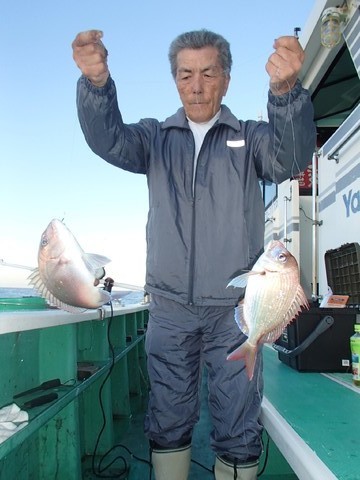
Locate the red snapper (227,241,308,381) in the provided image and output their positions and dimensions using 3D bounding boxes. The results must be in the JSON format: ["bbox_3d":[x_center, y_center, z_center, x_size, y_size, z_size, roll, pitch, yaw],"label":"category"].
[{"bbox_3d":[0.214,0.179,0.980,0.210,0.355,0.080,13,-4,10],"label":"red snapper"}]

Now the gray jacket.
[{"bbox_3d":[0.048,-0.113,1.216,0.680,0.650,0.420,0,-8,10],"label":"gray jacket"}]

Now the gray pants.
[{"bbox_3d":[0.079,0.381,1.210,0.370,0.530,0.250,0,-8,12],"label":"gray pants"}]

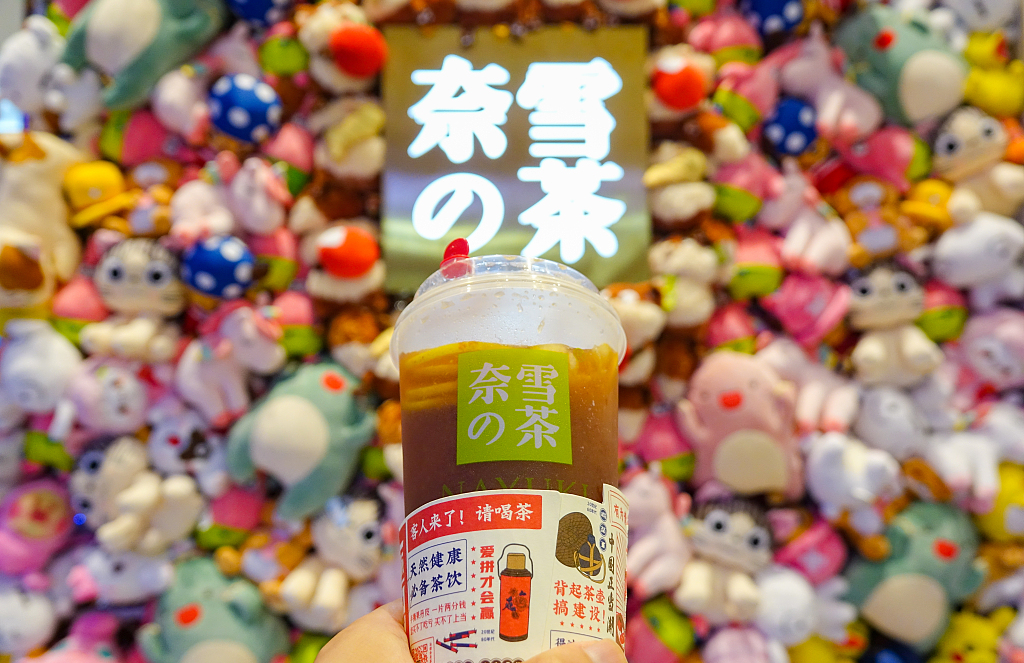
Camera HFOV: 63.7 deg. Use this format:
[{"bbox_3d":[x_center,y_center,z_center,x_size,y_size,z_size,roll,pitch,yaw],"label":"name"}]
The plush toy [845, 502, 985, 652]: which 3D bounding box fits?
[{"bbox_3d":[0.649,0.394,1.339,0.185,0.220,0.130,13,-5,-11],"label":"plush toy"}]

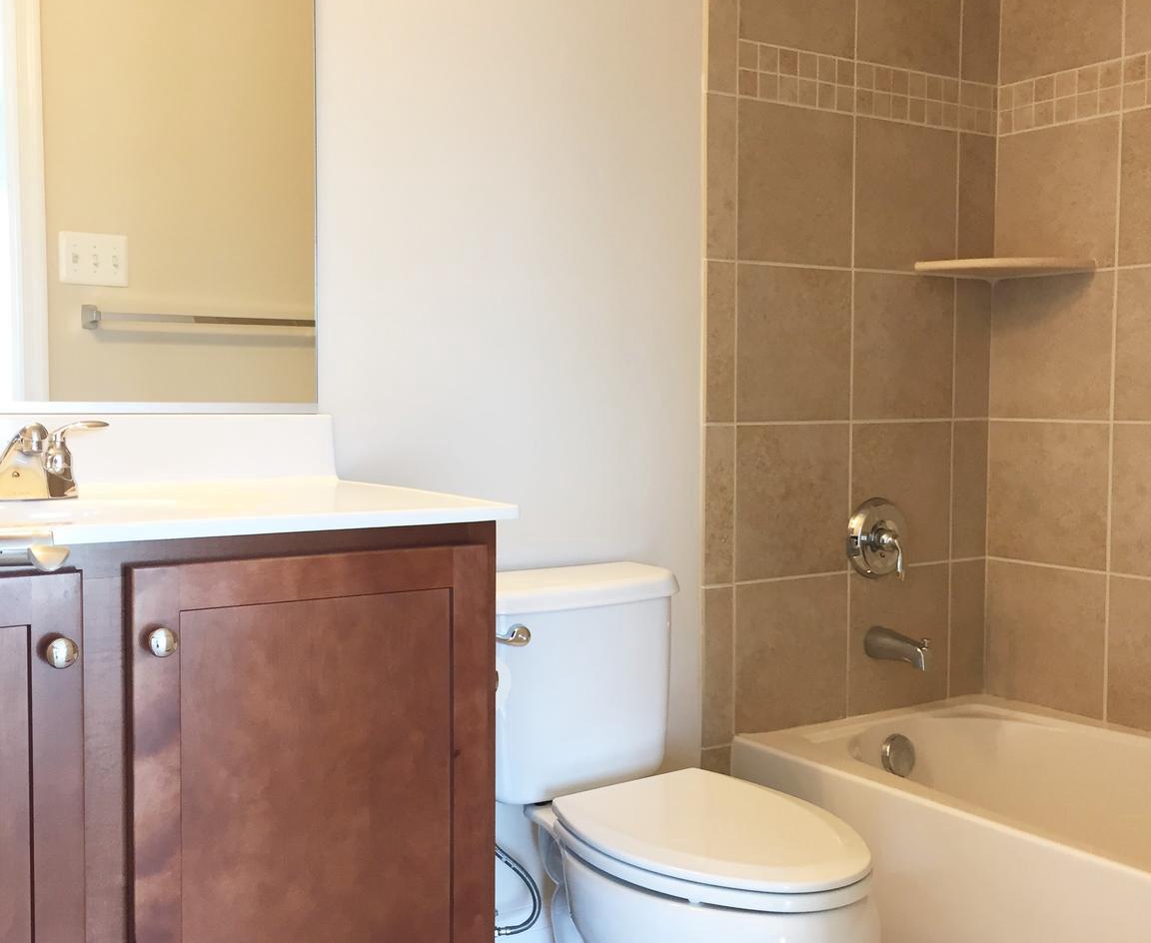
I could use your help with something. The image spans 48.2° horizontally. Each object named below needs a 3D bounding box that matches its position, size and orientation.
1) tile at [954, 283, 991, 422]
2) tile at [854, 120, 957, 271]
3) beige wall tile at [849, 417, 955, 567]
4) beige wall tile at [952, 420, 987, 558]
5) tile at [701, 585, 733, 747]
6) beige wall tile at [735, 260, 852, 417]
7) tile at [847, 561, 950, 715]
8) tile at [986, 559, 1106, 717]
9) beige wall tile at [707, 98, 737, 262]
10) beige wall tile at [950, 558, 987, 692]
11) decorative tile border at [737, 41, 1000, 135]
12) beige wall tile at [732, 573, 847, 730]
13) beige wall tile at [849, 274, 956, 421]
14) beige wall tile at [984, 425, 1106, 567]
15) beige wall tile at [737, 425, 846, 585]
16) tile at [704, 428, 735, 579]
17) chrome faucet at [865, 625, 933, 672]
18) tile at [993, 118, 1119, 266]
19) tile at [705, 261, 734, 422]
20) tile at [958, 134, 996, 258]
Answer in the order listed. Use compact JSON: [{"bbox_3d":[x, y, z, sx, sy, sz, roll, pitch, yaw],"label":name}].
[{"bbox_3d":[0.868,-0.267,2.809,0.120,0.304,0.010,-3,5,-33],"label":"tile"},{"bbox_3d":[0.684,-0.563,2.657,0.300,0.302,0.010,-2,5,-33],"label":"tile"},{"bbox_3d":[0.694,0.048,2.740,0.304,0.306,0.010,-3,5,-33],"label":"beige wall tile"},{"bbox_3d":[0.864,0.040,2.814,0.120,0.303,0.010,-2,5,-33],"label":"beige wall tile"},{"bbox_3d":[0.269,0.373,2.464,0.075,0.303,0.010,-3,5,-33],"label":"tile"},{"bbox_3d":[0.429,-0.247,2.514,0.298,0.302,0.010,-2,5,-33],"label":"beige wall tile"},{"bbox_3d":[0.694,0.357,2.761,0.304,0.304,0.010,-3,5,-33],"label":"tile"},{"bbox_3d":[1.008,0.351,2.759,0.010,0.303,0.296,-3,5,-33],"label":"tile"},{"bbox_3d":[0.271,-0.545,2.392,0.071,0.302,0.010,-2,5,-33],"label":"beige wall tile"},{"bbox_3d":[0.868,0.345,2.852,0.120,0.303,0.010,-3,5,-33],"label":"beige wall tile"},{"bbox_3d":[0.619,-0.776,2.634,0.738,0.101,0.010,-3,5,-33],"label":"decorative tile border"},{"bbox_3d":[0.435,0.369,2.595,0.302,0.304,0.010,-3,5,-33],"label":"beige wall tile"},{"bbox_3d":[0.694,-0.262,2.718,0.304,0.305,0.010,-3,5,-33],"label":"beige wall tile"},{"bbox_3d":[1.002,0.046,2.720,0.010,0.303,0.295,-2,5,-33],"label":"beige wall tile"},{"bbox_3d":[0.431,0.059,2.547,0.304,0.304,0.010,-3,5,-33],"label":"beige wall tile"},{"bbox_3d":[0.271,0.065,2.434,0.071,0.303,0.010,-2,5,-33],"label":"tile"},{"bbox_3d":[0.661,0.361,2.618,0.064,0.070,0.137,-2,5,-33],"label":"chrome faucet"},{"bbox_3d":[1.008,-0.567,2.694,0.010,0.304,0.296,-3,5,-33],"label":"tile"},{"bbox_3d":[0.273,-0.243,2.447,0.074,0.305,0.010,-3,5,-33],"label":"tile"},{"bbox_3d":[0.864,-0.570,2.772,0.120,0.302,0.010,-2,5,-33],"label":"tile"}]

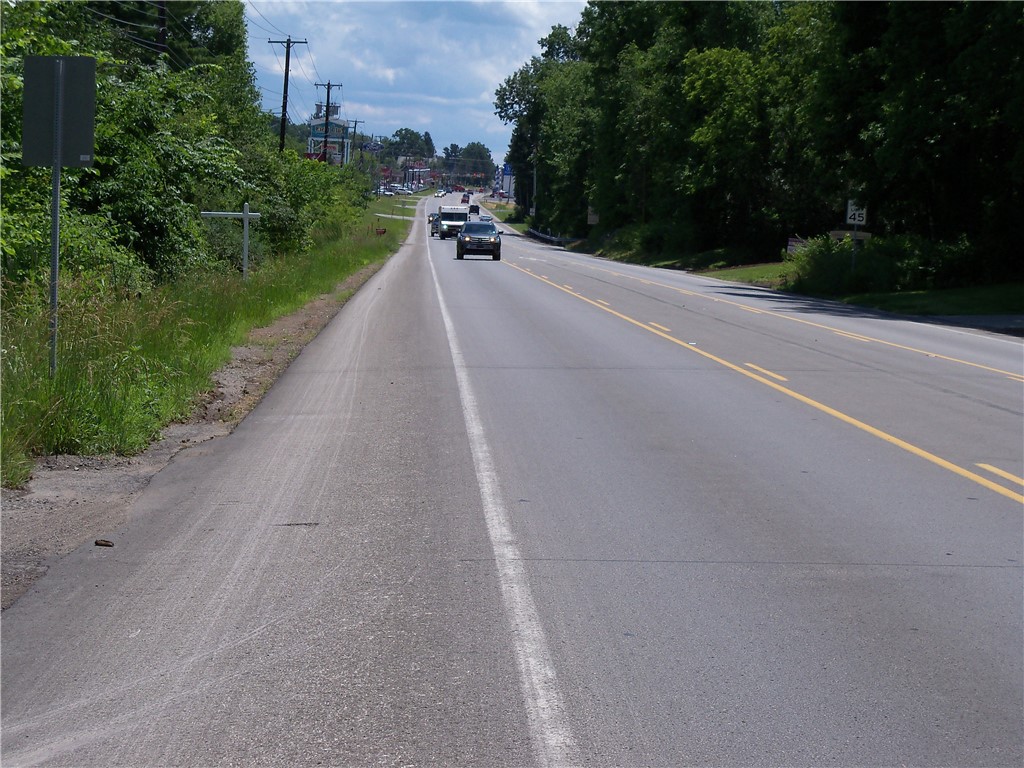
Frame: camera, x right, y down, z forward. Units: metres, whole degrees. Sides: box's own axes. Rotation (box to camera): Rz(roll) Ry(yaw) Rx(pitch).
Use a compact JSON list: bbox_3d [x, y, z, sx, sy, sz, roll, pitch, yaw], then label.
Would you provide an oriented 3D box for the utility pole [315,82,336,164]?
[{"bbox_3d":[-16.427,-20.269,209.000,2.440,13.000,0.600,3,4,-3],"label":"utility pole"}]

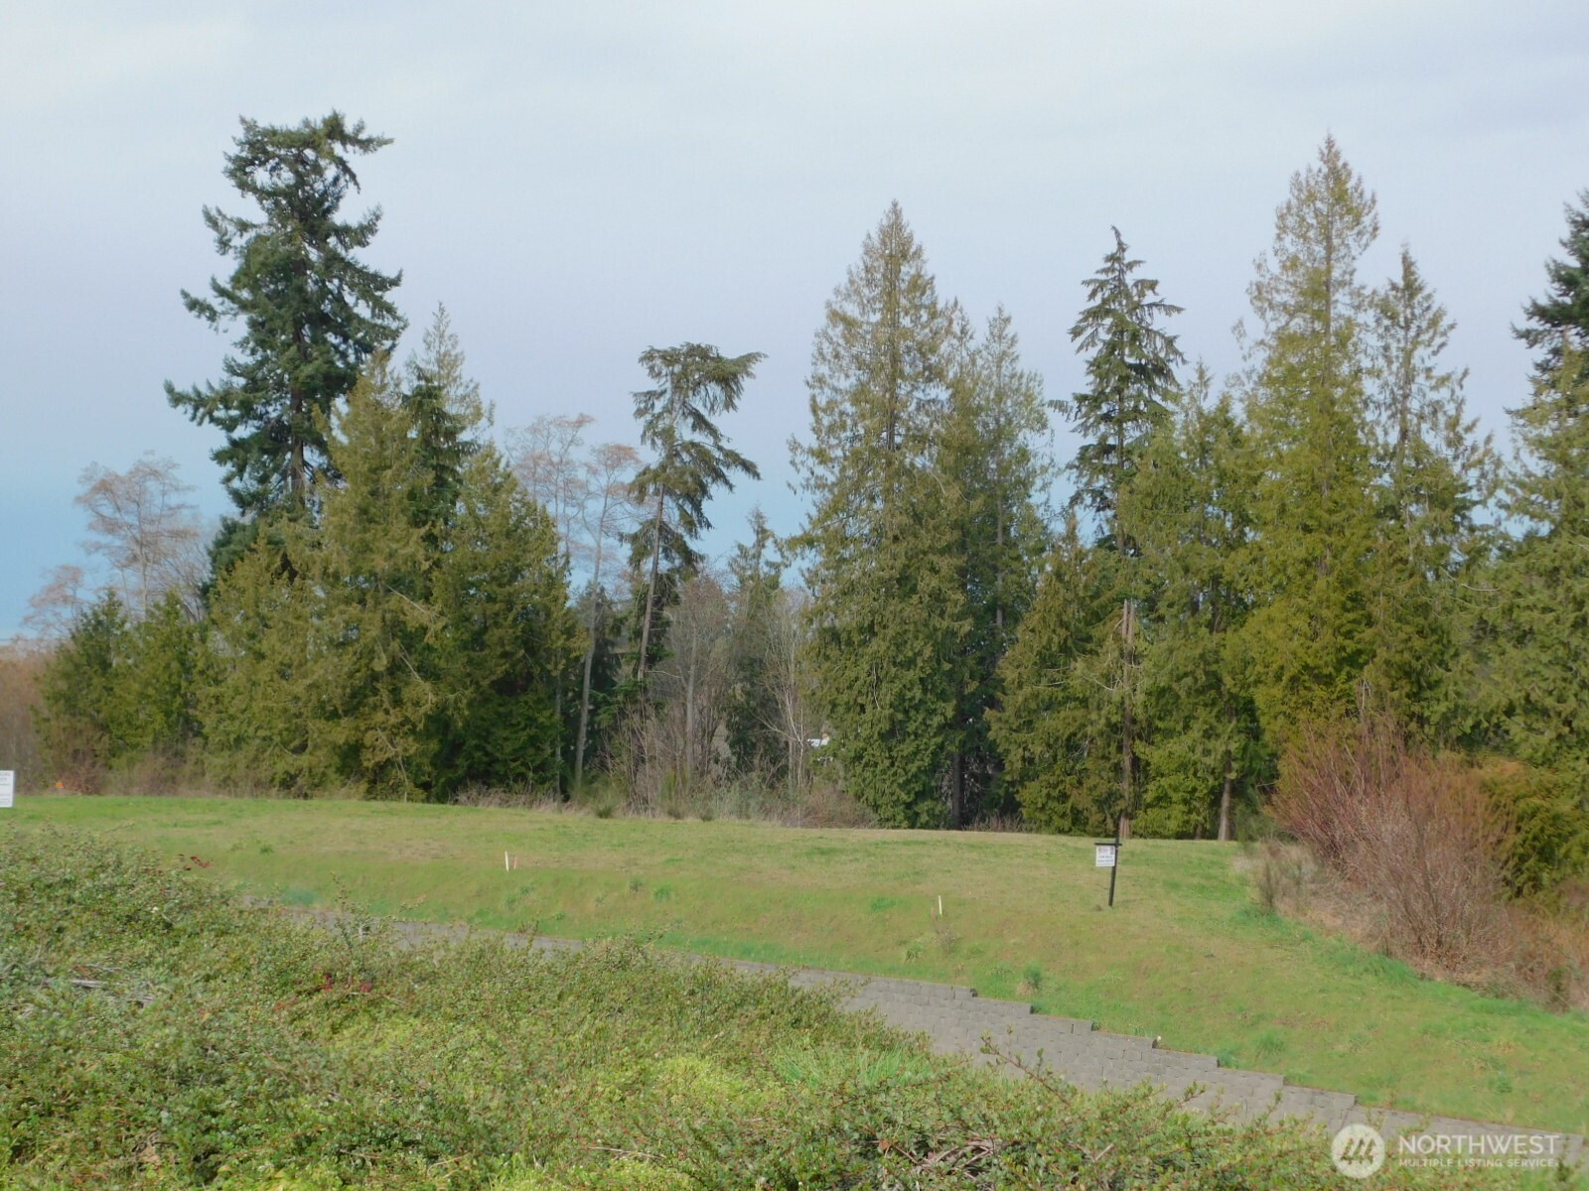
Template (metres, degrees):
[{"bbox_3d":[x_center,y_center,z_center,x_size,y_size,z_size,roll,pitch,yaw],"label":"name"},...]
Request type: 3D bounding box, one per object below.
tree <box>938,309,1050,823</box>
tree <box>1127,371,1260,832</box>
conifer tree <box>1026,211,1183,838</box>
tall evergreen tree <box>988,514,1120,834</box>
[{"bbox_3d":[7.011,-1.045,95.000,3.960,18.070,4.100,0,-1,0],"label":"tree"},{"bbox_3d":[13.673,0.276,92.500,4.580,16.110,4.600,0,-1,0],"label":"tree"},{"bbox_3d":[11.115,-2.267,97.000,5.560,21.830,5.500,0,-1,0],"label":"conifer tree"},{"bbox_3d":[8.786,2.663,91.500,4.450,10.820,4.400,0,-1,0],"label":"tall evergreen tree"}]

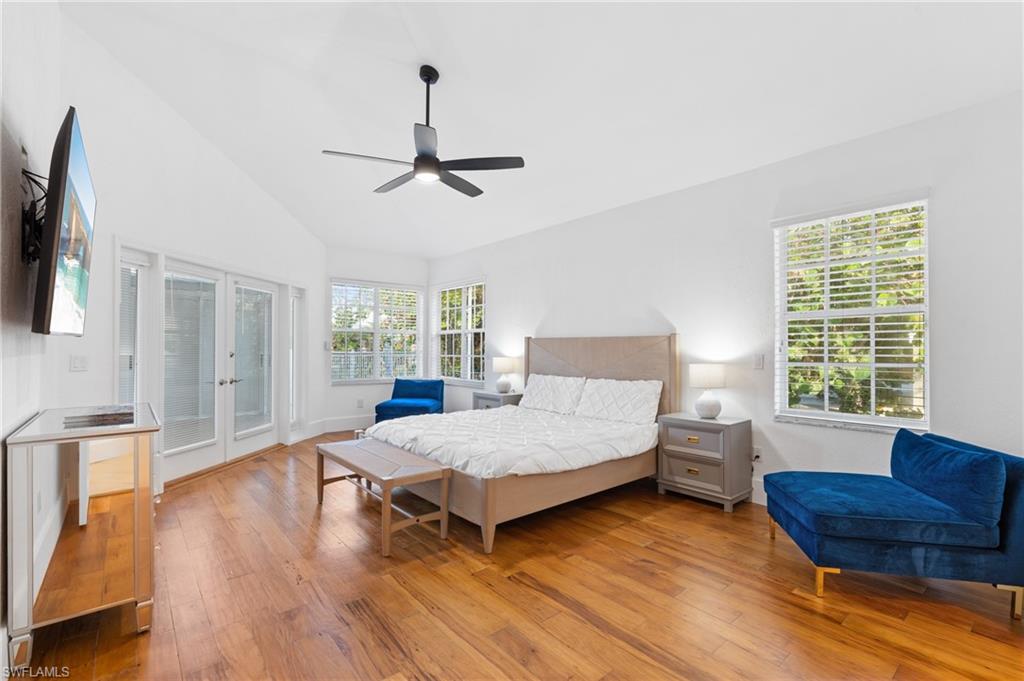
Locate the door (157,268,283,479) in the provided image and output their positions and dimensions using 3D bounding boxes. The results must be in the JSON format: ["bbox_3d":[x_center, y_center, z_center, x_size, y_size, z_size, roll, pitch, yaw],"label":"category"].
[{"bbox_3d":[-3.079,0.278,4.964,0.080,2.040,1.830,0,-1,5],"label":"door"}]

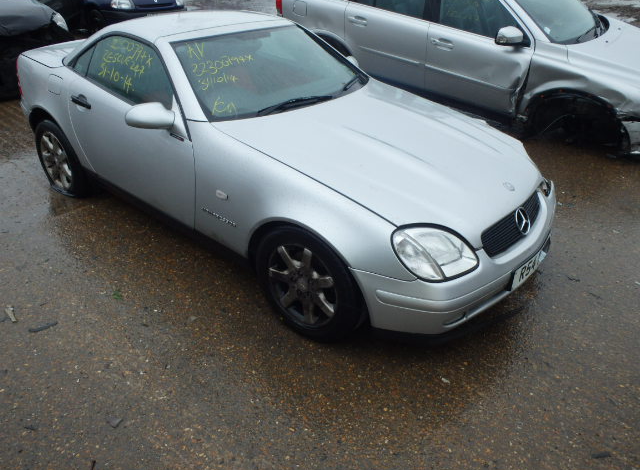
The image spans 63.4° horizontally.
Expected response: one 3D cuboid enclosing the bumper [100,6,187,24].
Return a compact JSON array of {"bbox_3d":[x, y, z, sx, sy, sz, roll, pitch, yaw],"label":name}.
[{"bbox_3d":[-3.121,-4.082,9.756,1.620,0.420,0.500,-25,39,-38],"label":"bumper"}]

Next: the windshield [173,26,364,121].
[{"bbox_3d":[-0.244,-0.999,3.095,0.700,0.140,1.360,47,46,15],"label":"windshield"}]

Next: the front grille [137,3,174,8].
[{"bbox_3d":[-3.032,-4.239,9.569,0.740,0.080,0.090,-25,39,-38],"label":"front grille"}]

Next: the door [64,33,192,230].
[{"bbox_3d":[-1.036,-0.626,2.988,1.220,0.880,0.290,24,36,34],"label":"door"}]

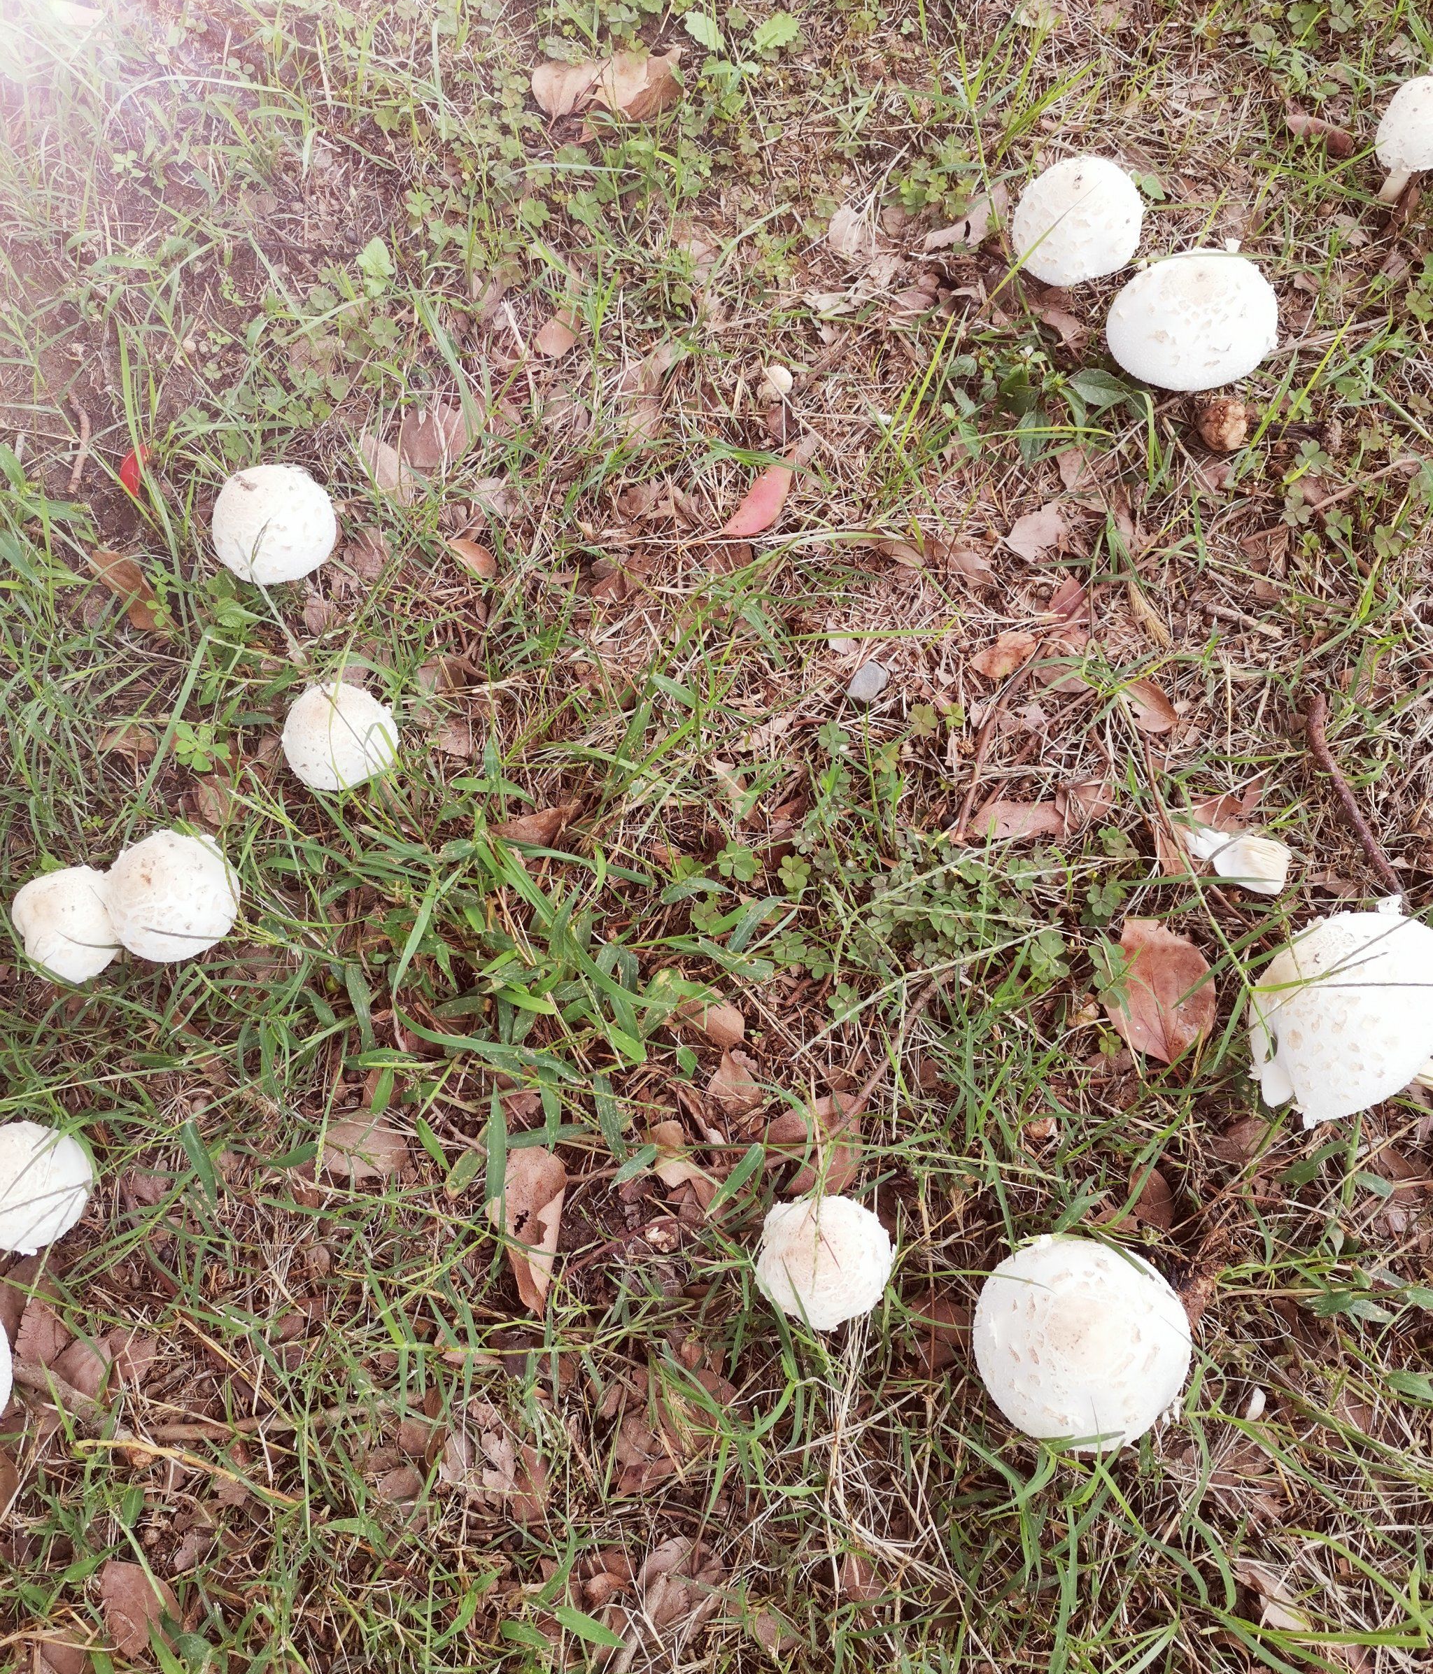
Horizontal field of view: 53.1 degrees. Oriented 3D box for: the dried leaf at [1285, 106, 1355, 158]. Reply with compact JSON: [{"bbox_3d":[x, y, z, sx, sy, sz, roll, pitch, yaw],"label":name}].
[{"bbox_3d":[0.515,-0.601,1.222,0.064,0.016,0.037,38,71,16],"label":"dried leaf"}]

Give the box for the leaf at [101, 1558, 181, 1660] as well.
[{"bbox_3d":[-0.257,0.341,0.639,0.030,0.011,0.043,-18,63,-9],"label":"leaf"}]

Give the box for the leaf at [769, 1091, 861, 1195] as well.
[{"bbox_3d":[0.059,0.171,0.793,0.056,0.018,0.049,-24,63,-9],"label":"leaf"}]

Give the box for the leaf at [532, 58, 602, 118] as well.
[{"bbox_3d":[-0.139,-0.700,1.341,0.064,0.018,0.068,0,61,0],"label":"leaf"}]

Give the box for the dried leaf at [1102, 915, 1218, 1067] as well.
[{"bbox_3d":[0.255,0.089,0.825,0.057,0.018,0.085,15,64,11],"label":"dried leaf"}]

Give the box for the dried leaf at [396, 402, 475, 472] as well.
[{"bbox_3d":[-0.213,-0.302,1.083,0.054,0.014,0.060,3,65,2],"label":"dried leaf"}]

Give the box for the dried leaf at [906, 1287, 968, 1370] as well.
[{"bbox_3d":[0.109,0.239,0.693,0.030,0.011,0.037,-1,62,-1],"label":"dried leaf"}]

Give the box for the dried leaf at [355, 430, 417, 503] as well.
[{"bbox_3d":[-0.252,-0.280,1.083,0.021,0.012,0.083,-31,67,-10],"label":"dried leaf"}]

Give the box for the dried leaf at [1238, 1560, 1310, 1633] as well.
[{"bbox_3d":[0.247,0.339,0.639,0.039,0.012,0.013,38,68,18],"label":"dried leaf"}]

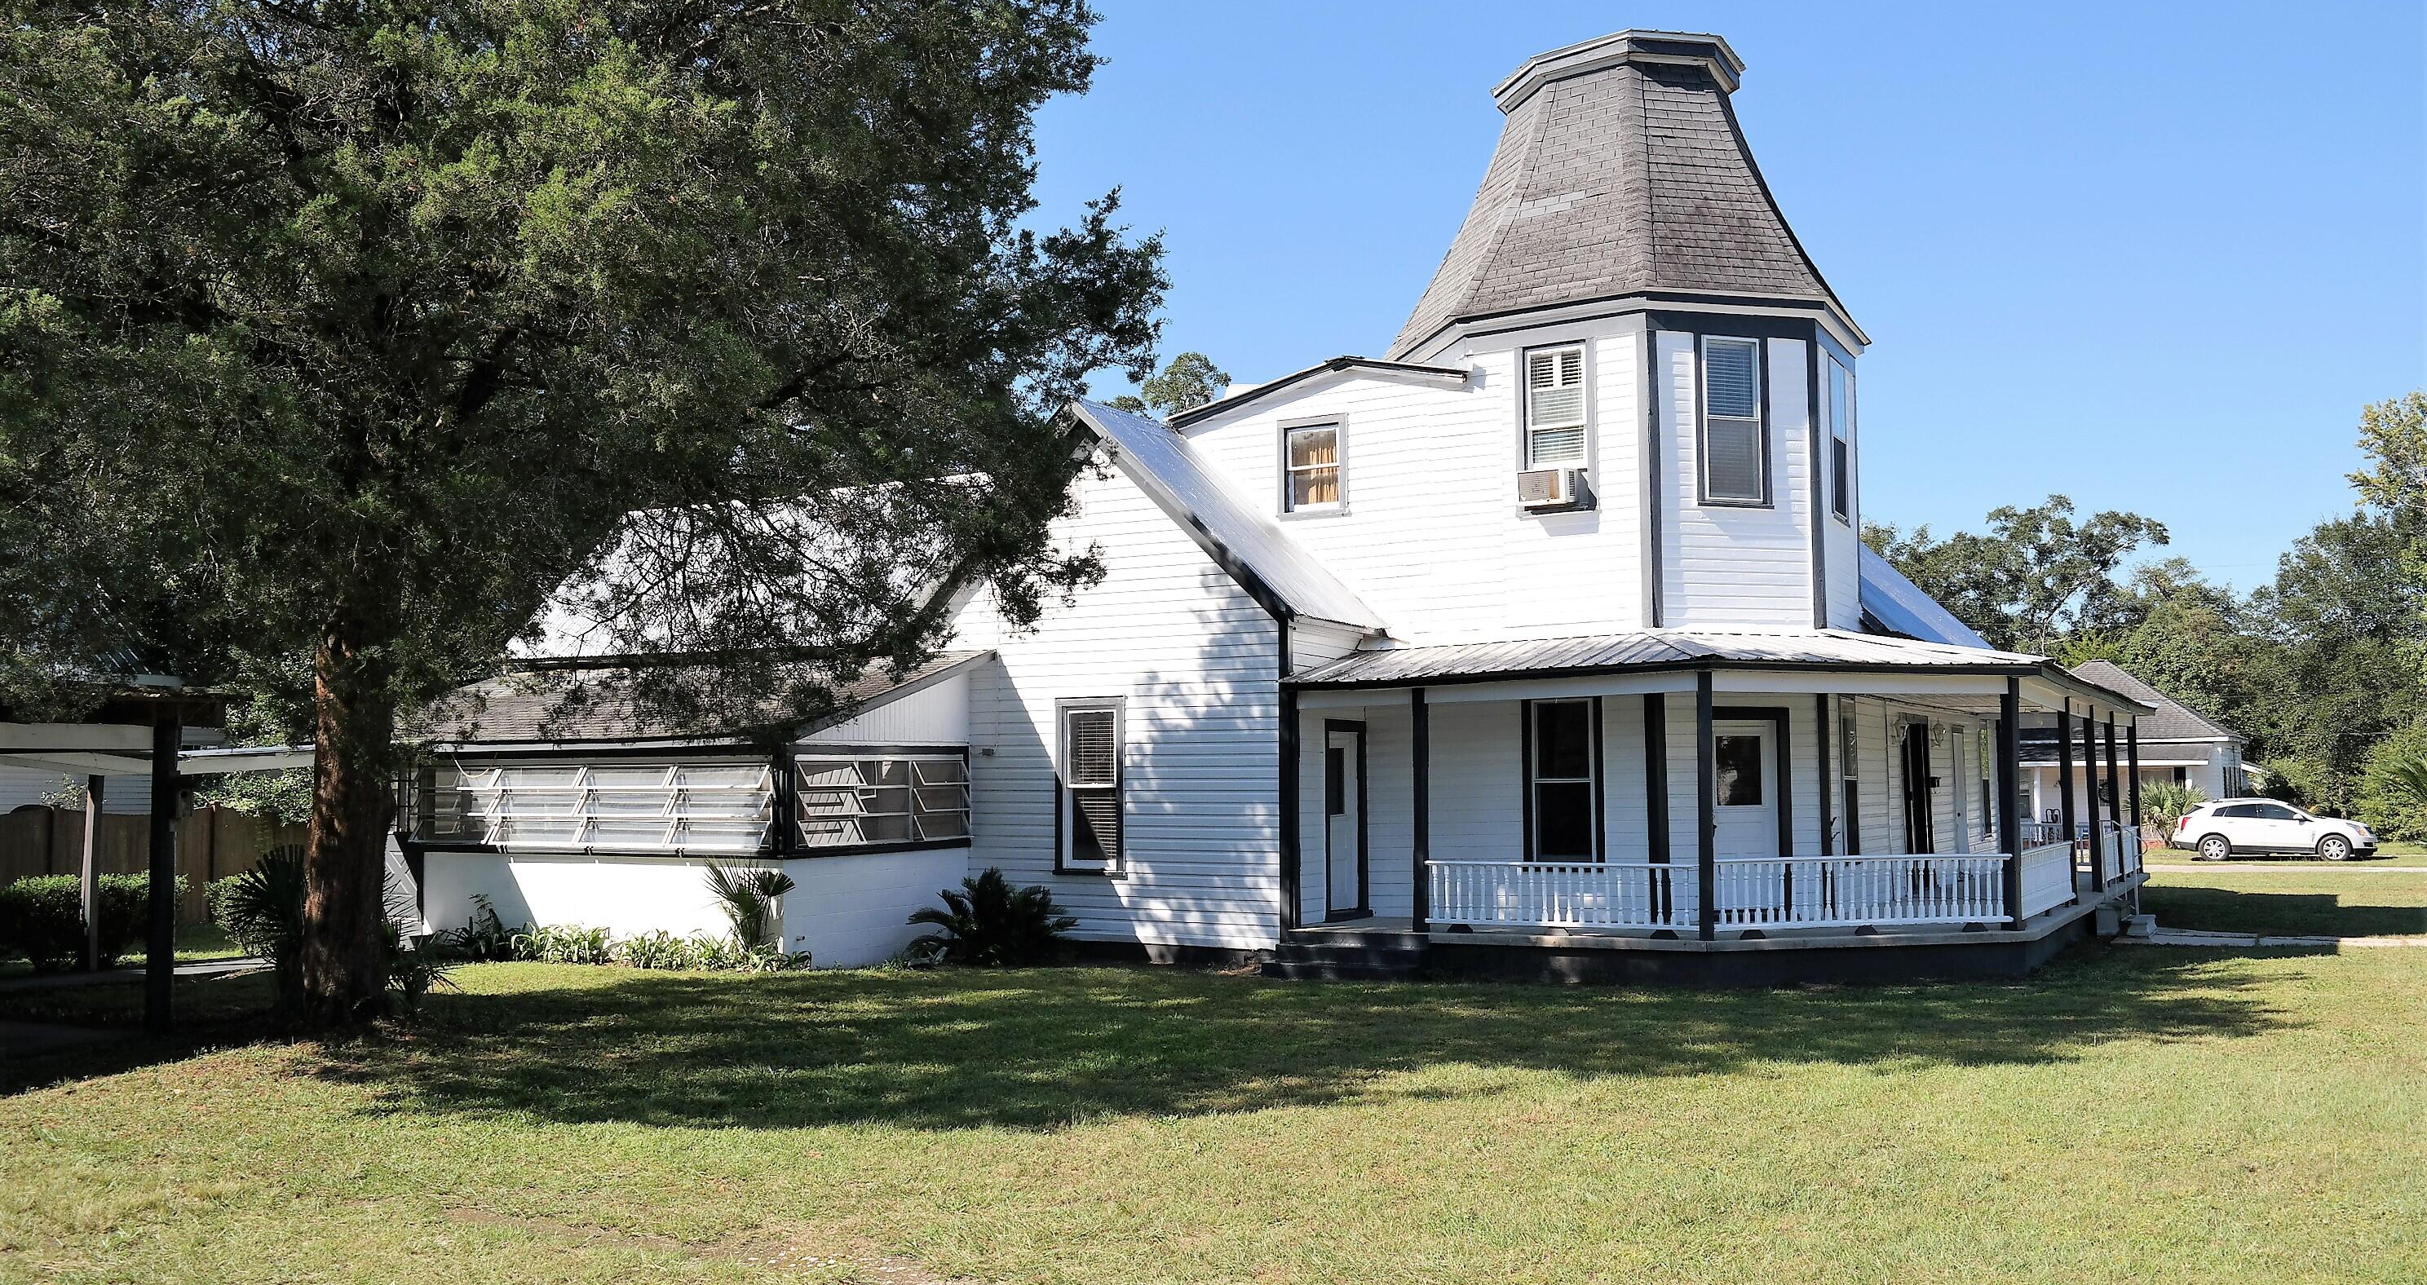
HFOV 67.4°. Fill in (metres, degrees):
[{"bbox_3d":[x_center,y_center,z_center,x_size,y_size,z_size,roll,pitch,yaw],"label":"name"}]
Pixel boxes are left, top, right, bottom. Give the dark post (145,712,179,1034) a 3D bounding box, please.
[{"bbox_3d":[-8.100,1.765,14.096,0.160,2.460,0.160,-3,-5,31],"label":"dark post"}]

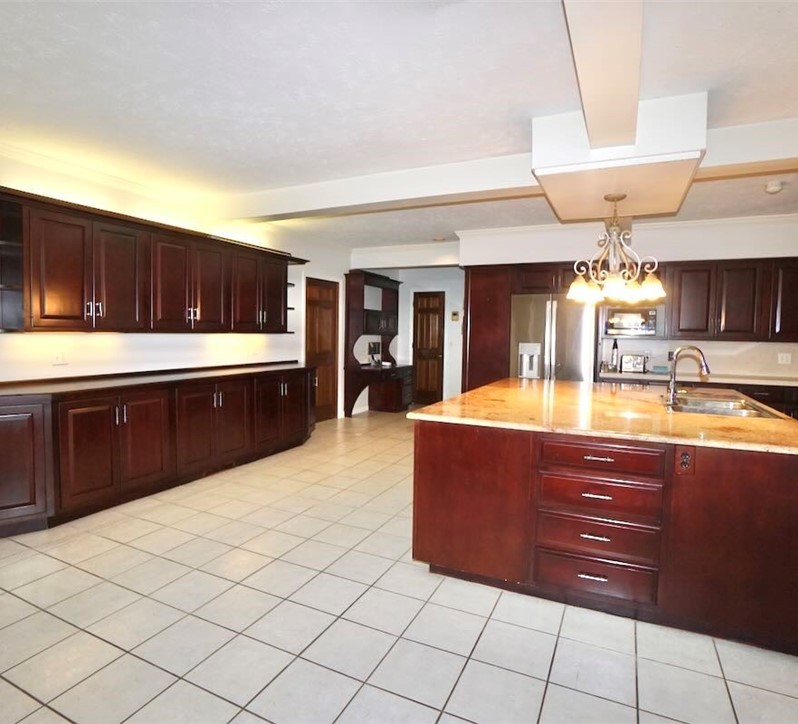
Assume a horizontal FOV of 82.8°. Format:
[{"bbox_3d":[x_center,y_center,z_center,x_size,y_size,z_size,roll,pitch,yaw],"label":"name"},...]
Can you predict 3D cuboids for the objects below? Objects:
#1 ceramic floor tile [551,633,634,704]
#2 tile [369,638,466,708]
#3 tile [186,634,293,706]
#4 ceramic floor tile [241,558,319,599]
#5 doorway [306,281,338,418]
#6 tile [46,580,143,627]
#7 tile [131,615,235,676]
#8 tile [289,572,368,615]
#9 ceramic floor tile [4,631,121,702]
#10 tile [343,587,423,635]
[{"bbox_3d":[0.773,1.220,1.791,0.305,0.010,0.305,2,3,25],"label":"ceramic floor tile"},{"bbox_3d":[0.080,1.210,1.767,0.305,0.010,0.305,2,3,25],"label":"tile"},{"bbox_3d":[-0.614,1.198,1.769,0.305,0.010,0.305,2,3,25],"label":"tile"},{"bbox_3d":[-0.640,1.183,2.471,0.305,0.010,0.305,2,3,25],"label":"ceramic floor tile"},{"bbox_3d":[-1.109,-0.108,6.567,0.120,2.080,0.810,2,3,25],"label":"doorway"},{"bbox_3d":[-1.438,1.149,2.145,0.303,0.010,0.303,2,3,25],"label":"tile"},{"bbox_3d":[-0.909,1.204,1.935,0.305,0.010,0.305,2,3,25],"label":"tile"},{"bbox_3d":[-0.344,1.163,2.269,0.303,0.010,0.303,2,3,25],"label":"tile"},{"bbox_3d":[-1.304,1.186,1.773,0.305,0.010,0.305,2,3,25],"label":"ceramic floor tile"},{"bbox_3d":[-0.067,1.204,2.194,0.305,0.010,0.305,2,3,25],"label":"tile"}]

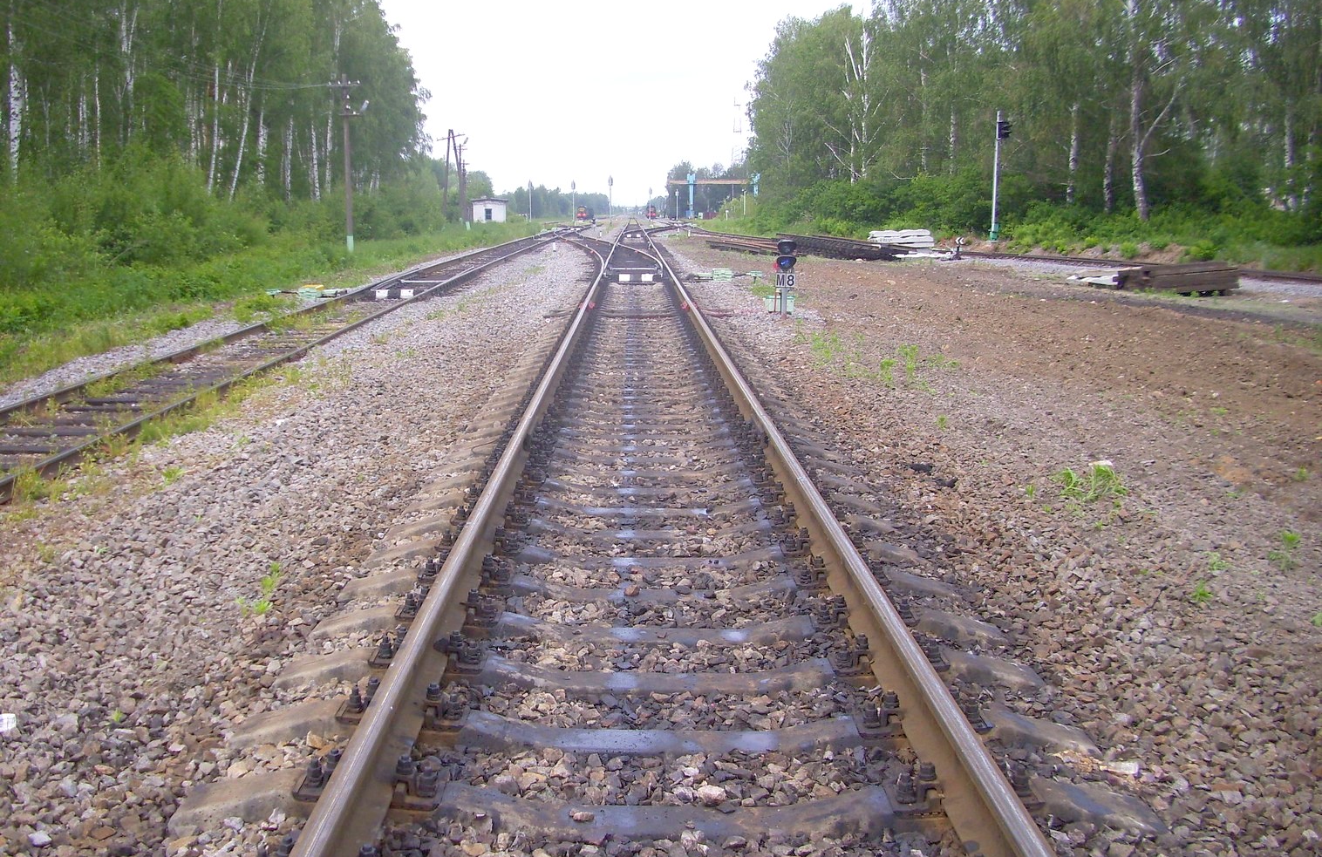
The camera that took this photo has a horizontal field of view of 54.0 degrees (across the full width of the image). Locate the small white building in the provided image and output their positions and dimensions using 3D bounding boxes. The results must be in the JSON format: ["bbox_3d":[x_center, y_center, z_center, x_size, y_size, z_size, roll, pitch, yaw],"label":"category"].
[{"bbox_3d":[-18.882,-23.970,143.005,4.100,2.930,3.800,-1,10,-5],"label":"small white building"}]

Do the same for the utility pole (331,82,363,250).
[{"bbox_3d":[-14.229,-11.859,58.850,1.450,7.740,0.400,1,10,5],"label":"utility pole"}]

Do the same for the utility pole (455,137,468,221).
[{"bbox_3d":[-17.495,-21.803,113.964,1.400,7.440,0.450,1,10,5],"label":"utility pole"}]

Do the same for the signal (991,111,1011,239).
[{"bbox_3d":[14.648,-10.842,55.978,0.650,5.470,0.450,7,12,37],"label":"signal"}]

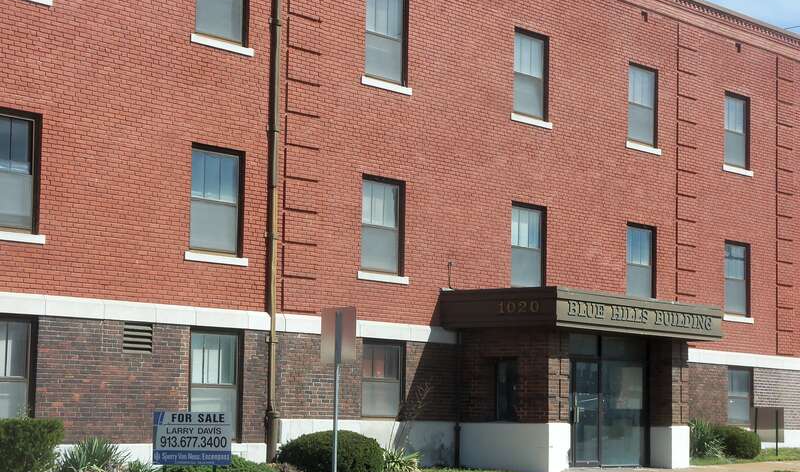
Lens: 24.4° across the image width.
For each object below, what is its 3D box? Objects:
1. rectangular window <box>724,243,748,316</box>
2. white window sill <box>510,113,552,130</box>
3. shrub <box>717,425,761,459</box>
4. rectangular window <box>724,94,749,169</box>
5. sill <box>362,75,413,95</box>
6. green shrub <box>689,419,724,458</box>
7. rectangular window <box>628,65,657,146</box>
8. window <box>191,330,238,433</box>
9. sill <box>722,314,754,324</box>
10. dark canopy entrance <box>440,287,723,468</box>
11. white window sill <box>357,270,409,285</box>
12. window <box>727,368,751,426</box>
[{"bbox_3d":[7.571,0.976,41.774,0.150,1.656,1.168,-4,-8,38],"label":"rectangular window"},{"bbox_3d":[2.564,-2.253,36.350,0.180,0.133,1.430,-4,-7,38],"label":"white window sill"},{"bbox_3d":[7.249,4.401,39.592,0.900,0.700,0.920,1,-6,0],"label":"shrub"},{"bbox_3d":[7.620,-2.368,42.125,0.150,1.668,1.168,-4,-8,38],"label":"rectangular window"},{"bbox_3d":[-0.246,-2.619,32.166,0.170,0.135,1.397,-4,-8,38],"label":"sill"},{"bbox_3d":[6.341,4.206,38.500,0.900,0.820,0.920,1,-6,0],"label":"green shrub"},{"bbox_3d":[5.116,-2.762,39.283,0.150,1.690,1.150,-4,-8,39],"label":"rectangular window"},{"bbox_3d":[-2.865,2.290,28.466,0.150,1.711,1.168,-4,-8,38],"label":"window"},{"bbox_3d":[7.683,1.891,42.011,0.180,0.130,1.400,-4,-8,39],"label":"sill"},{"bbox_3d":[3.547,2.824,35.062,2.529,3.219,5.902,-4,-7,38],"label":"dark canopy entrance"},{"bbox_3d":[-0.308,0.748,32.463,0.180,0.134,1.430,-4,-7,38],"label":"white window sill"},{"bbox_3d":[7.683,3.640,41.872,0.150,1.320,1.150,-4,-8,39],"label":"window"}]

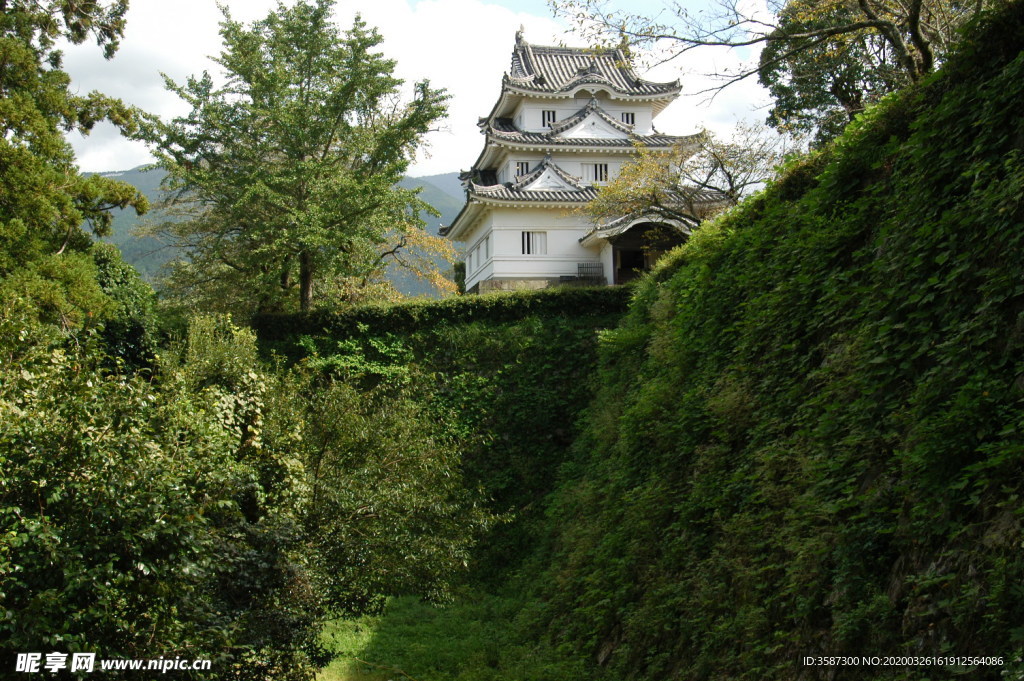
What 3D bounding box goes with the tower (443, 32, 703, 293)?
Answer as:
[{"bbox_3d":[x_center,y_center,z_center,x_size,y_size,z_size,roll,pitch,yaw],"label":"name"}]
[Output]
[{"bbox_3d":[3.845,-11.291,74.676,14.652,17.523,16.632,0,-4,-10],"label":"tower"}]

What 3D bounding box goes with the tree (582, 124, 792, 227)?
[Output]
[{"bbox_3d":[7.393,-6.597,50.000,8.880,4.985,7.300,-1,-3,0],"label":"tree"}]

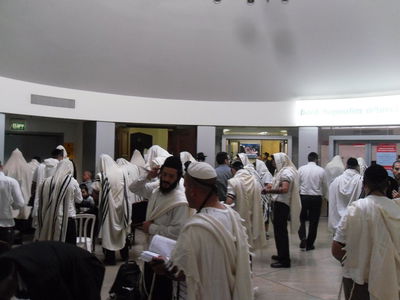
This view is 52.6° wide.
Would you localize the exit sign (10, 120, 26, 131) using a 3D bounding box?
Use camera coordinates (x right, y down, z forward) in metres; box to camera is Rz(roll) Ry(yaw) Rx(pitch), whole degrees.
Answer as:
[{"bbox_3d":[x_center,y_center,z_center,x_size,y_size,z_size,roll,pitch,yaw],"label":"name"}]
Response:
[{"bbox_3d":[-4.488,-0.598,10.000,0.360,0.210,0.060,1,-2,-14],"label":"exit sign"}]

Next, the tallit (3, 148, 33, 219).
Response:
[{"bbox_3d":[-3.204,0.592,7.104,0.550,1.220,0.450,0,0,6],"label":"tallit"}]

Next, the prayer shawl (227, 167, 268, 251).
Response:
[{"bbox_3d":[0.681,0.861,5.800,0.500,1.140,0.420,2,-2,-23],"label":"prayer shawl"}]

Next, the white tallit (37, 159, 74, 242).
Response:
[{"bbox_3d":[-1.822,0.647,5.104,0.480,1.080,0.400,0,0,14],"label":"white tallit"}]

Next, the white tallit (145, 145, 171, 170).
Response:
[{"bbox_3d":[-0.746,0.287,7.103,0.480,0.750,0.450,0,0,27],"label":"white tallit"}]

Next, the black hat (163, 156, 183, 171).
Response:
[{"bbox_3d":[-0.235,0.112,3.400,0.180,0.115,0.200,0,0,19],"label":"black hat"}]

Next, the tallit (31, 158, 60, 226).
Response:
[{"bbox_3d":[-2.419,0.687,6.504,0.560,1.100,0.400,0,0,14],"label":"tallit"}]

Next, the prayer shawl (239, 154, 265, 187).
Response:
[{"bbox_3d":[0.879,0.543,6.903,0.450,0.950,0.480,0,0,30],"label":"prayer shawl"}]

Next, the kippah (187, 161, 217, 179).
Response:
[{"bbox_3d":[0.014,0.110,2.200,0.165,0.090,0.165,10,5,-1],"label":"kippah"}]

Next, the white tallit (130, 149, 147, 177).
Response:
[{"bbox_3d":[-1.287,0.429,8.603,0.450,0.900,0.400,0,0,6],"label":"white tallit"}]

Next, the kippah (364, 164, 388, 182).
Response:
[{"bbox_3d":[1.200,0.160,2.750,0.165,0.115,0.175,1,-2,13],"label":"kippah"}]

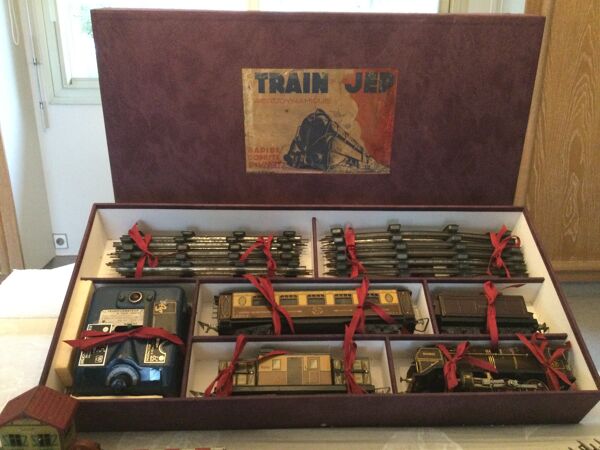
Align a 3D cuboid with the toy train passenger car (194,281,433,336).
[{"bbox_3d":[0.023,0.140,0.826,0.338,0.067,0.086,0,47,-4],"label":"toy train passenger car"}]

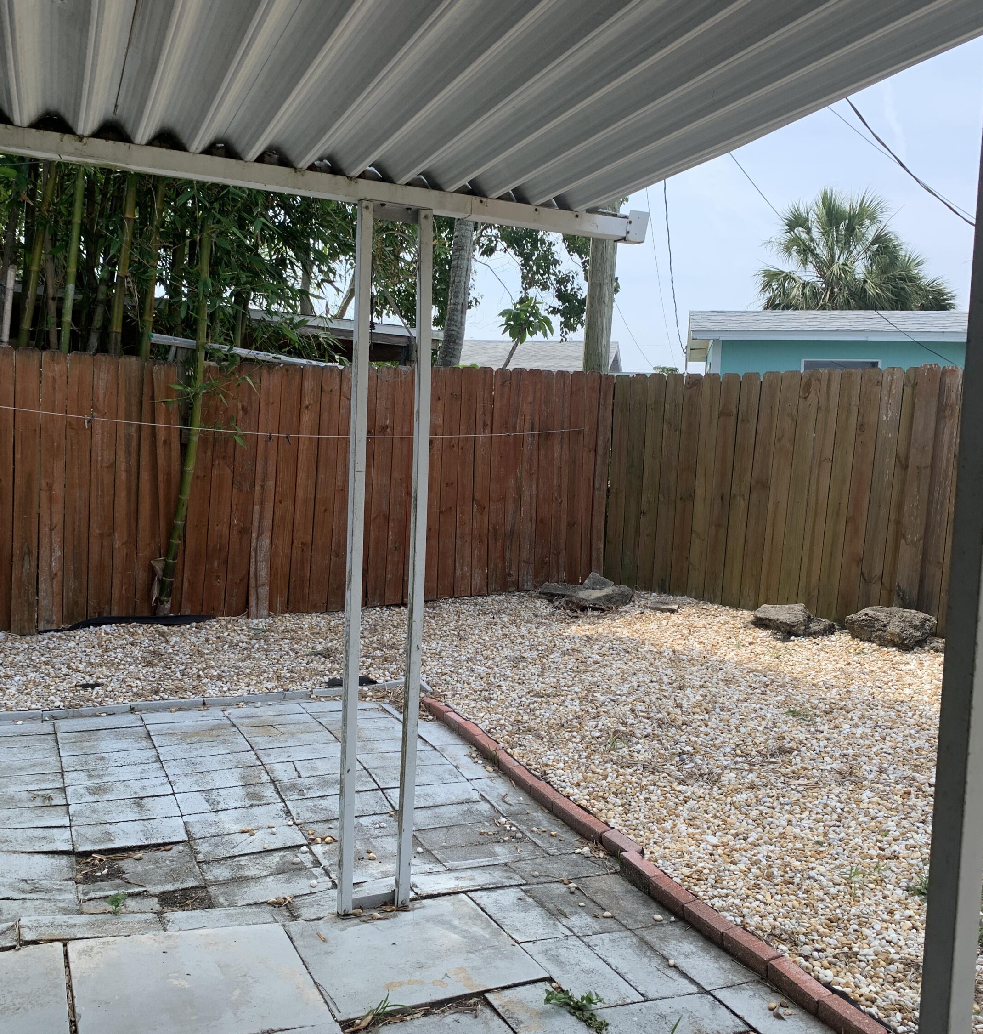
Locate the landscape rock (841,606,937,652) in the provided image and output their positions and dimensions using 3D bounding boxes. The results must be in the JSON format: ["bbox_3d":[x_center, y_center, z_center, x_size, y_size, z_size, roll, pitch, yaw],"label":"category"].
[{"bbox_3d":[2.690,0.746,7.000,0.560,0.250,0.400,5,5,29],"label":"landscape rock"}]

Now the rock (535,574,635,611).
[{"bbox_3d":[0.755,0.604,8.300,0.720,0.230,0.480,3,5,0],"label":"rock"}]

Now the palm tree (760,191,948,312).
[{"bbox_3d":[7.204,-3.241,21.281,4.100,6.719,4.100,4,5,19],"label":"palm tree"}]

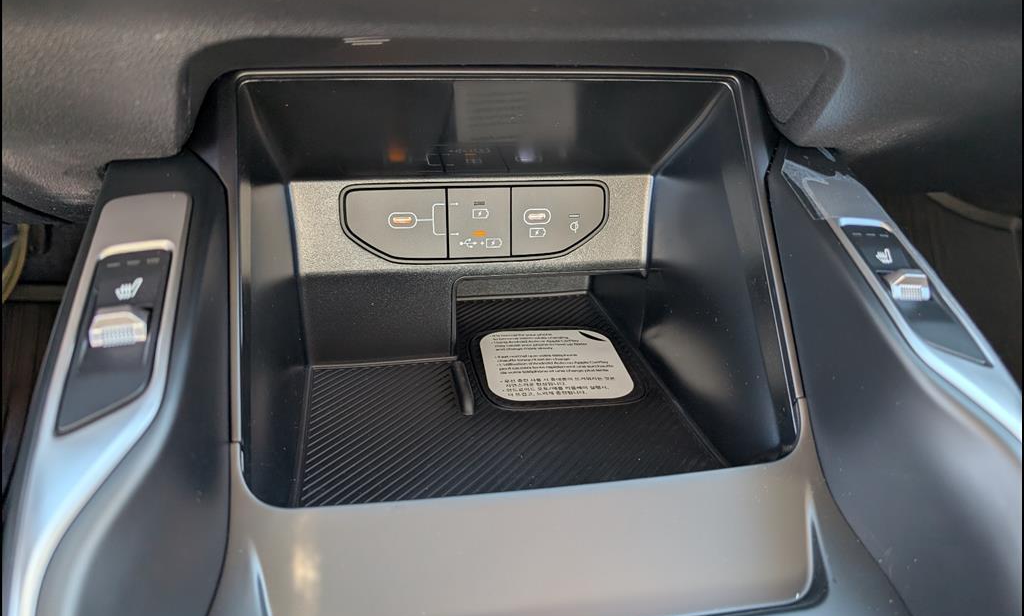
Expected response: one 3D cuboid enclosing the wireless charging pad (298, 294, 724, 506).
[{"bbox_3d":[-0.013,0.033,0.361,0.174,0.012,0.199,-3,25,-12],"label":"wireless charging pad"}]

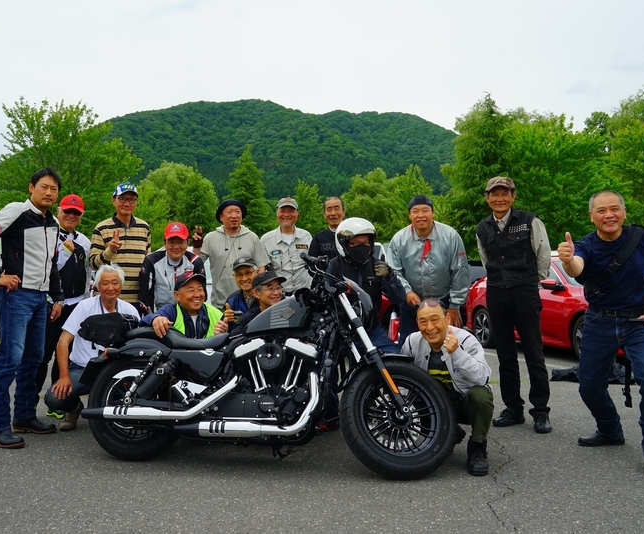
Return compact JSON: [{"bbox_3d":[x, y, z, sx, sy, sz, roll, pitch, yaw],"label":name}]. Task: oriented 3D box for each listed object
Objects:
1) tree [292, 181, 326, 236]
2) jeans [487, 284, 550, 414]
[{"bbox_3d":[-0.539,-1.145,23.026,1.900,5.170,1.900,0,-1,0],"label":"tree"},{"bbox_3d":[1.392,0.581,3.780,0.430,0.920,0.280,0,-1,24],"label":"jeans"}]

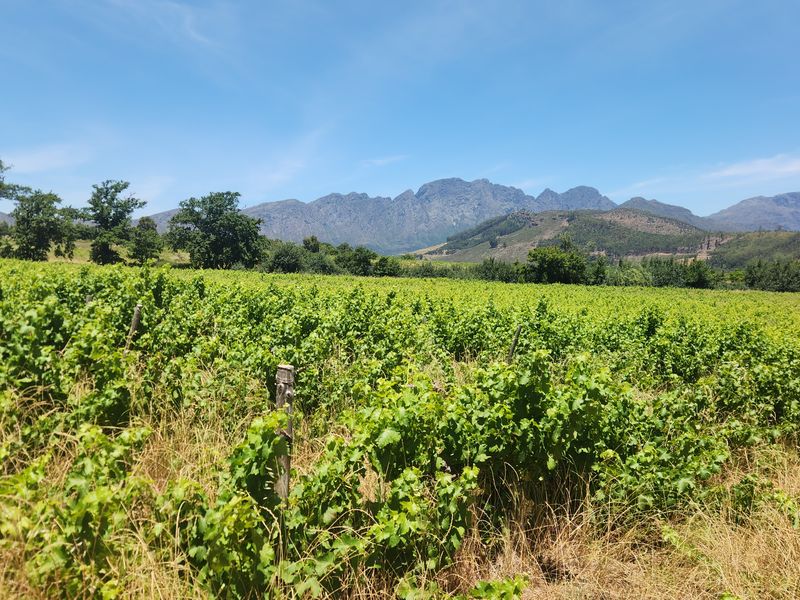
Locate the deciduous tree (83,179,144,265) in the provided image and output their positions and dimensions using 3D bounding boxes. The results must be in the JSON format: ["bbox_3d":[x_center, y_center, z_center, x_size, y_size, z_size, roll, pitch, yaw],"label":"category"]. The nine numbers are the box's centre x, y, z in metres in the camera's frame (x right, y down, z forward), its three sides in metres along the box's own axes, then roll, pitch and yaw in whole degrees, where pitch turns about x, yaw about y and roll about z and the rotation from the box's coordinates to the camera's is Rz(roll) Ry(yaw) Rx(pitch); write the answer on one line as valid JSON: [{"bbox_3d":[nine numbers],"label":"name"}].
[{"bbox_3d":[-32.230,-8.636,60.000,6.900,9.600,6.600,0,3,0],"label":"deciduous tree"}]

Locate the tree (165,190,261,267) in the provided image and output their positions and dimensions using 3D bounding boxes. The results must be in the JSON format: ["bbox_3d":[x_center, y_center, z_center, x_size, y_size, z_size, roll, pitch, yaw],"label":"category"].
[{"bbox_3d":[-20.079,-7.475,58.000,10.200,8.600,9.300,0,3,0],"label":"tree"}]

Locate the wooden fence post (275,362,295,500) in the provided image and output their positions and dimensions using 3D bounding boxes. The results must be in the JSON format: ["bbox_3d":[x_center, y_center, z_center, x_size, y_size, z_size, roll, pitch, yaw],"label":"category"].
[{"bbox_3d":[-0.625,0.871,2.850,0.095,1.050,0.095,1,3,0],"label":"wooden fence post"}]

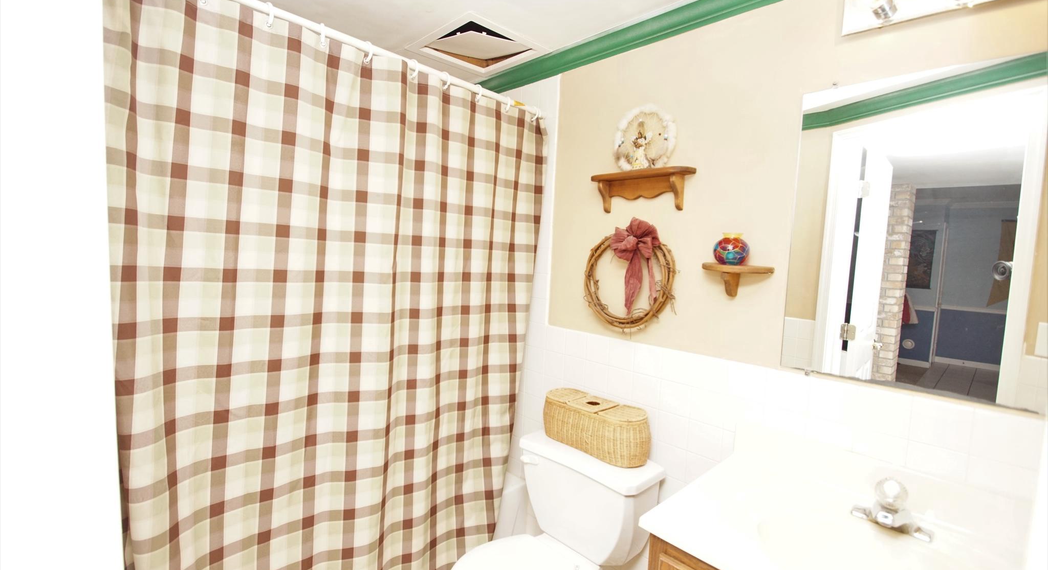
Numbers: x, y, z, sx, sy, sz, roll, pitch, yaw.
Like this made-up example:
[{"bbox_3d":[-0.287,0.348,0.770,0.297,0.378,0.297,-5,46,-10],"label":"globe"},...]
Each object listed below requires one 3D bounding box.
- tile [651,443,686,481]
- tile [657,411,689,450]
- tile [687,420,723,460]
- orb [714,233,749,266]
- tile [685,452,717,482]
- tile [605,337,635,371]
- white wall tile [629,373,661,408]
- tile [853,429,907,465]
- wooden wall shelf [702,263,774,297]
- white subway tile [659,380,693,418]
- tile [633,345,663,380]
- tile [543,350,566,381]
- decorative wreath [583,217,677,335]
[{"bbox_3d":[0.518,0.621,1.540,0.108,0.111,0.010,7,6,43],"label":"tile"},{"bbox_3d":[0.518,0.499,1.510,0.108,0.109,0.009,7,6,44],"label":"tile"},{"bbox_3d":[0.597,0.508,1.434,0.108,0.109,0.009,7,6,44],"label":"tile"},{"bbox_3d":[0.628,-0.108,1.321,0.099,0.100,0.099,7,6,43],"label":"orb"},{"bbox_3d":[0.598,0.631,1.464,0.108,0.111,0.010,7,6,43],"label":"tile"},{"bbox_3d":[0.374,0.262,1.663,0.108,0.111,0.010,7,6,43],"label":"tile"},{"bbox_3d":[0.444,0.380,1.576,0.108,0.109,0.009,7,6,44],"label":"white wall tile"},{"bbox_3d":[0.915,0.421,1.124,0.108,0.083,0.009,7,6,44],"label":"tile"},{"bbox_3d":[0.629,-0.012,1.331,0.205,0.095,0.110,7,6,43],"label":"wooden wall shelf"},{"bbox_3d":[0.522,0.389,1.501,0.108,0.109,0.009,7,6,44],"label":"white subway tile"},{"bbox_3d":[0.454,0.271,1.588,0.108,0.111,0.010,7,6,43],"label":"tile"},{"bbox_3d":[0.130,0.346,1.898,0.108,0.111,0.010,7,6,43],"label":"tile"},{"bbox_3d":[0.358,-0.033,1.581,0.373,0.402,0.080,7,6,44],"label":"decorative wreath"}]

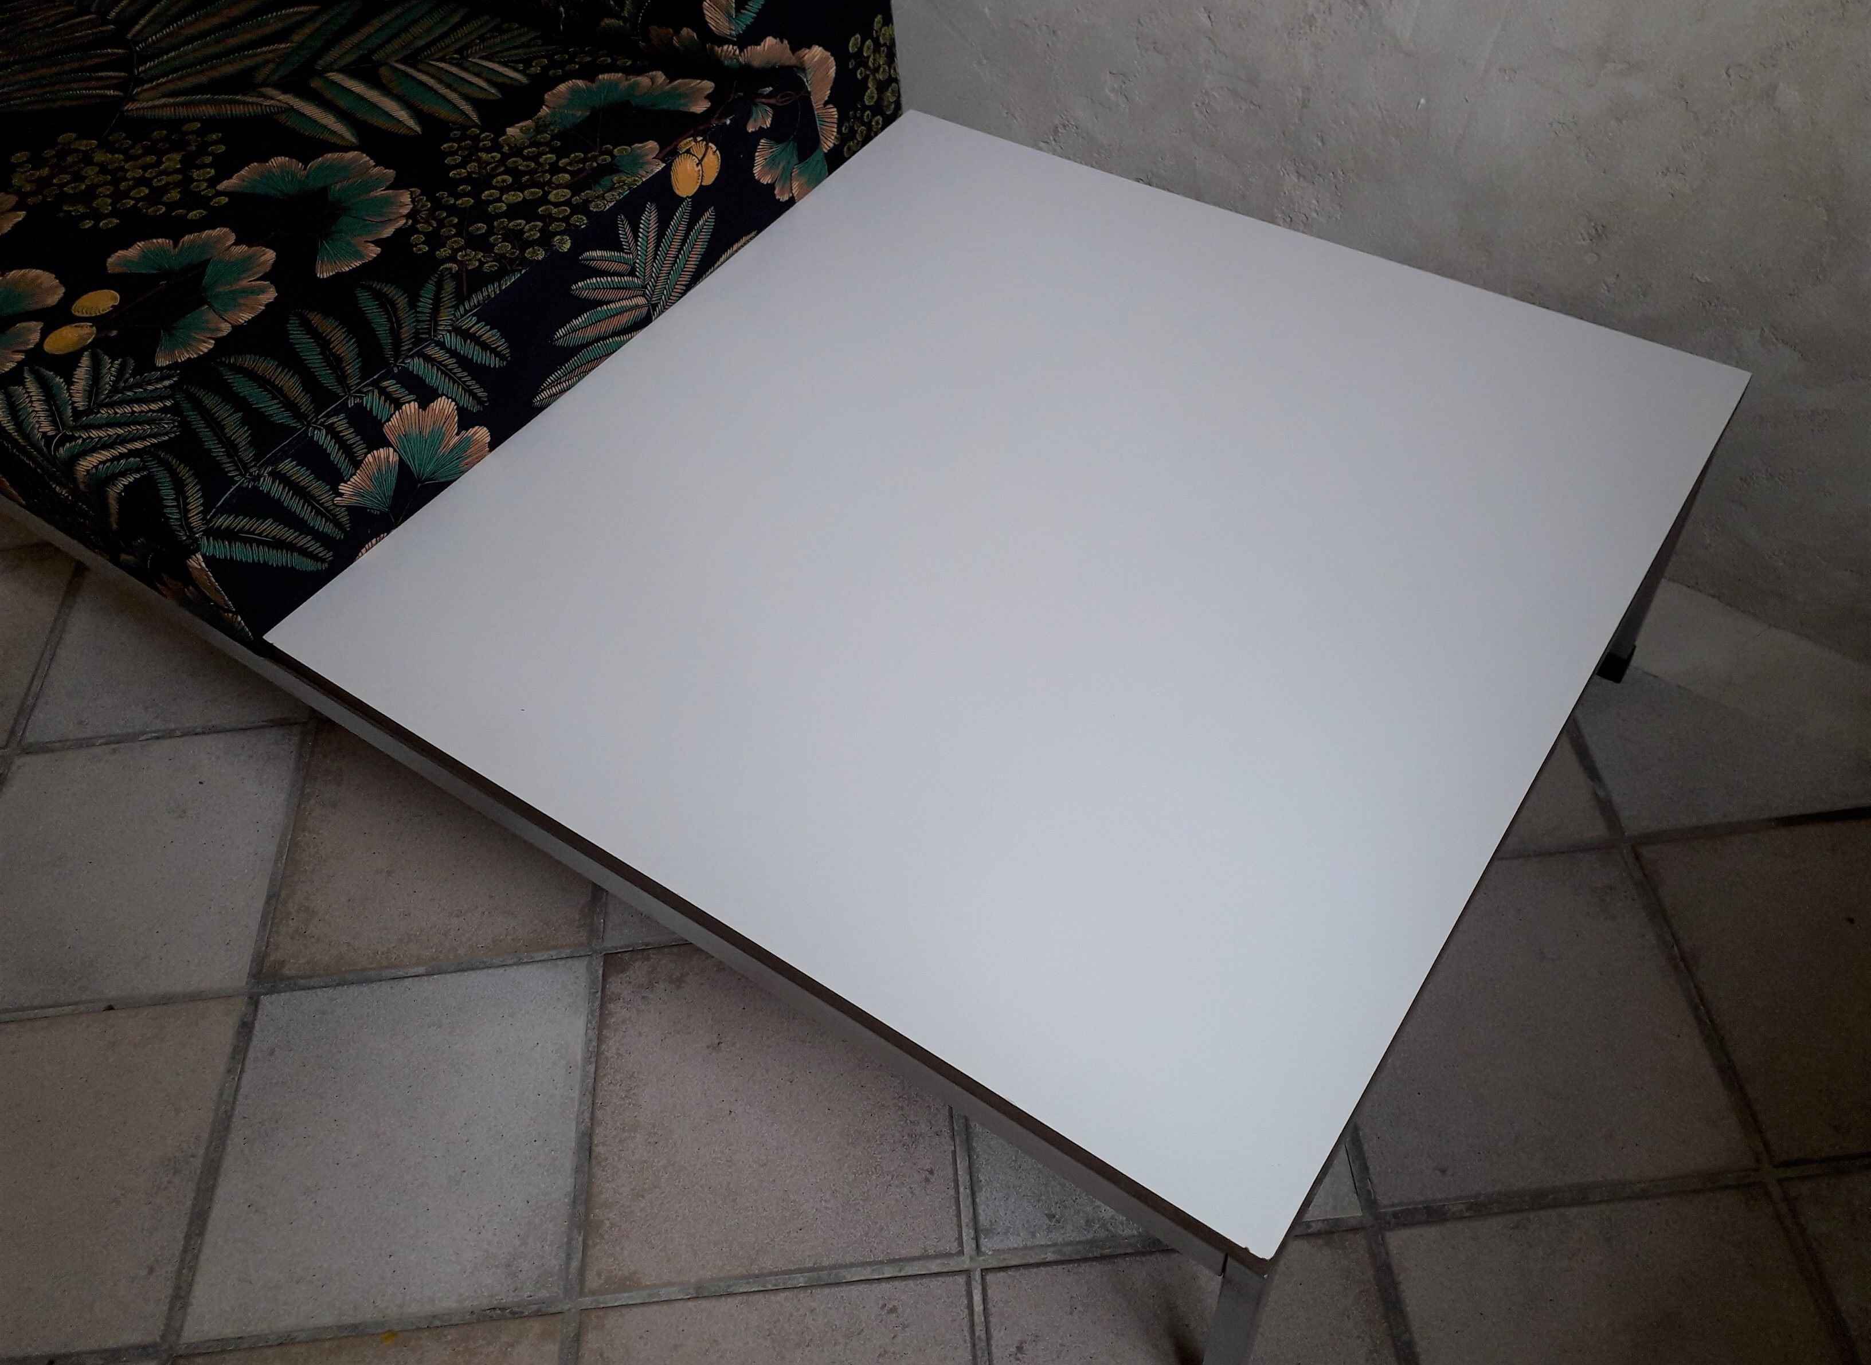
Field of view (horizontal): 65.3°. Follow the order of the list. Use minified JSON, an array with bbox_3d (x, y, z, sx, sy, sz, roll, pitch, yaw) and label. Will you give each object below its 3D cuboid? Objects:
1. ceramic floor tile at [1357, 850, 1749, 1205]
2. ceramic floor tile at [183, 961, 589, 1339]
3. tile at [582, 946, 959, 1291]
[{"bbox_3d":[0.480,0.283,1.228,0.298,0.010,0.296,-6,51,0],"label":"ceramic floor tile"},{"bbox_3d":[-0.448,0.383,1.227,0.298,0.010,0.296,-6,51,0],"label":"ceramic floor tile"},{"bbox_3d":[-0.137,0.347,1.229,0.298,0.010,0.296,-6,51,0],"label":"tile"}]

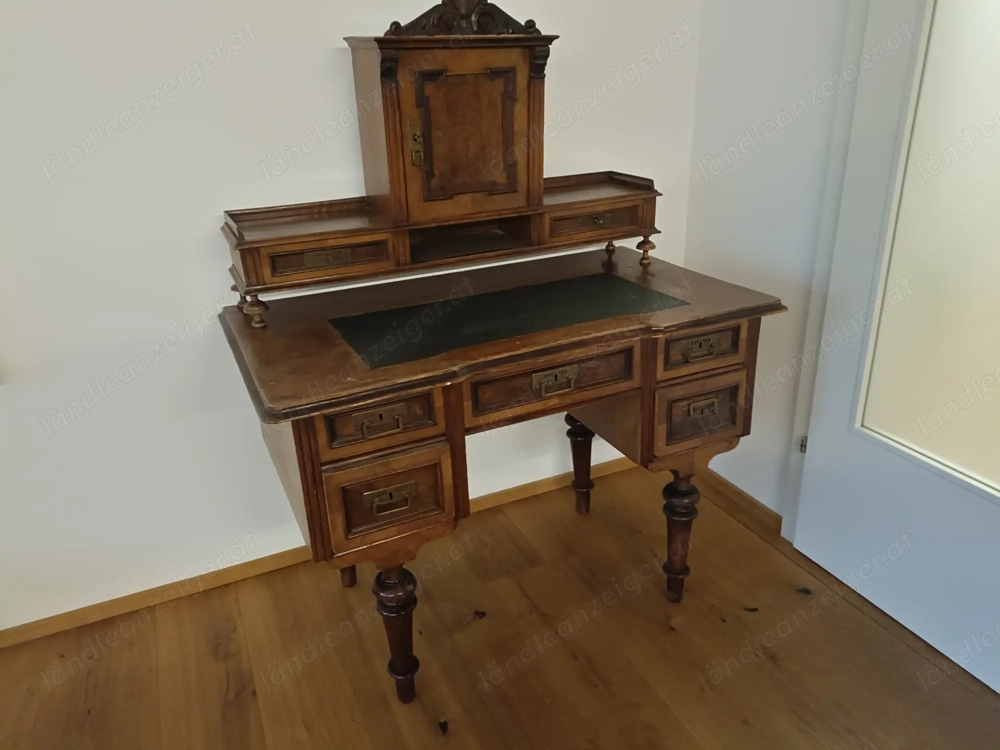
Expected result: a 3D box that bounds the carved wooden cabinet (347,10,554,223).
[{"bbox_3d":[-0.104,-0.605,1.627,0.412,0.454,0.235,-12,25,-23],"label":"carved wooden cabinet"}]

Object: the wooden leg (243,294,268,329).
[{"bbox_3d":[-0.511,-0.133,1.520,0.047,0.069,0.047,-12,25,-22],"label":"wooden leg"}]

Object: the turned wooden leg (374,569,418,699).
[{"bbox_3d":[-0.210,0.546,1.506,0.090,0.368,0.090,-12,25,-23],"label":"turned wooden leg"}]

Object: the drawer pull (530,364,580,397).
[{"bbox_3d":[0.110,0.016,1.433,0.098,0.048,0.024,-12,25,-23],"label":"drawer pull"}]

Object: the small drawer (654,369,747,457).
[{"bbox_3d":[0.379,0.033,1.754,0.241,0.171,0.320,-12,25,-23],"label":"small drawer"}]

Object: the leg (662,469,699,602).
[{"bbox_3d":[0.447,0.405,1.792,0.090,0.368,0.090,-1,23,1],"label":"leg"}]

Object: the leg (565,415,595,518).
[{"bbox_3d":[0.253,0.259,2.172,0.085,0.360,0.085,-12,25,-22],"label":"leg"}]

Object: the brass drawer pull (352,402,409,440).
[{"bbox_3d":[-0.206,0.084,1.268,0.096,0.046,0.026,-12,25,-22],"label":"brass drawer pull"}]

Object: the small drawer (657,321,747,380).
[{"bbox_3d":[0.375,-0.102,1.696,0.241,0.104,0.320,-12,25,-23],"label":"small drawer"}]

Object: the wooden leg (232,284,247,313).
[{"bbox_3d":[-0.580,-0.186,1.637,0.054,0.073,0.054,-12,25,-23],"label":"wooden leg"}]

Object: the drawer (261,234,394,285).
[{"bbox_3d":[-0.394,-0.274,1.596,0.277,0.075,0.170,-12,25,-22],"label":"drawer"}]

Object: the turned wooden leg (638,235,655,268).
[{"bbox_3d":[0.383,-0.327,1.896,0.047,0.069,0.047,-2,23,1],"label":"turned wooden leg"}]

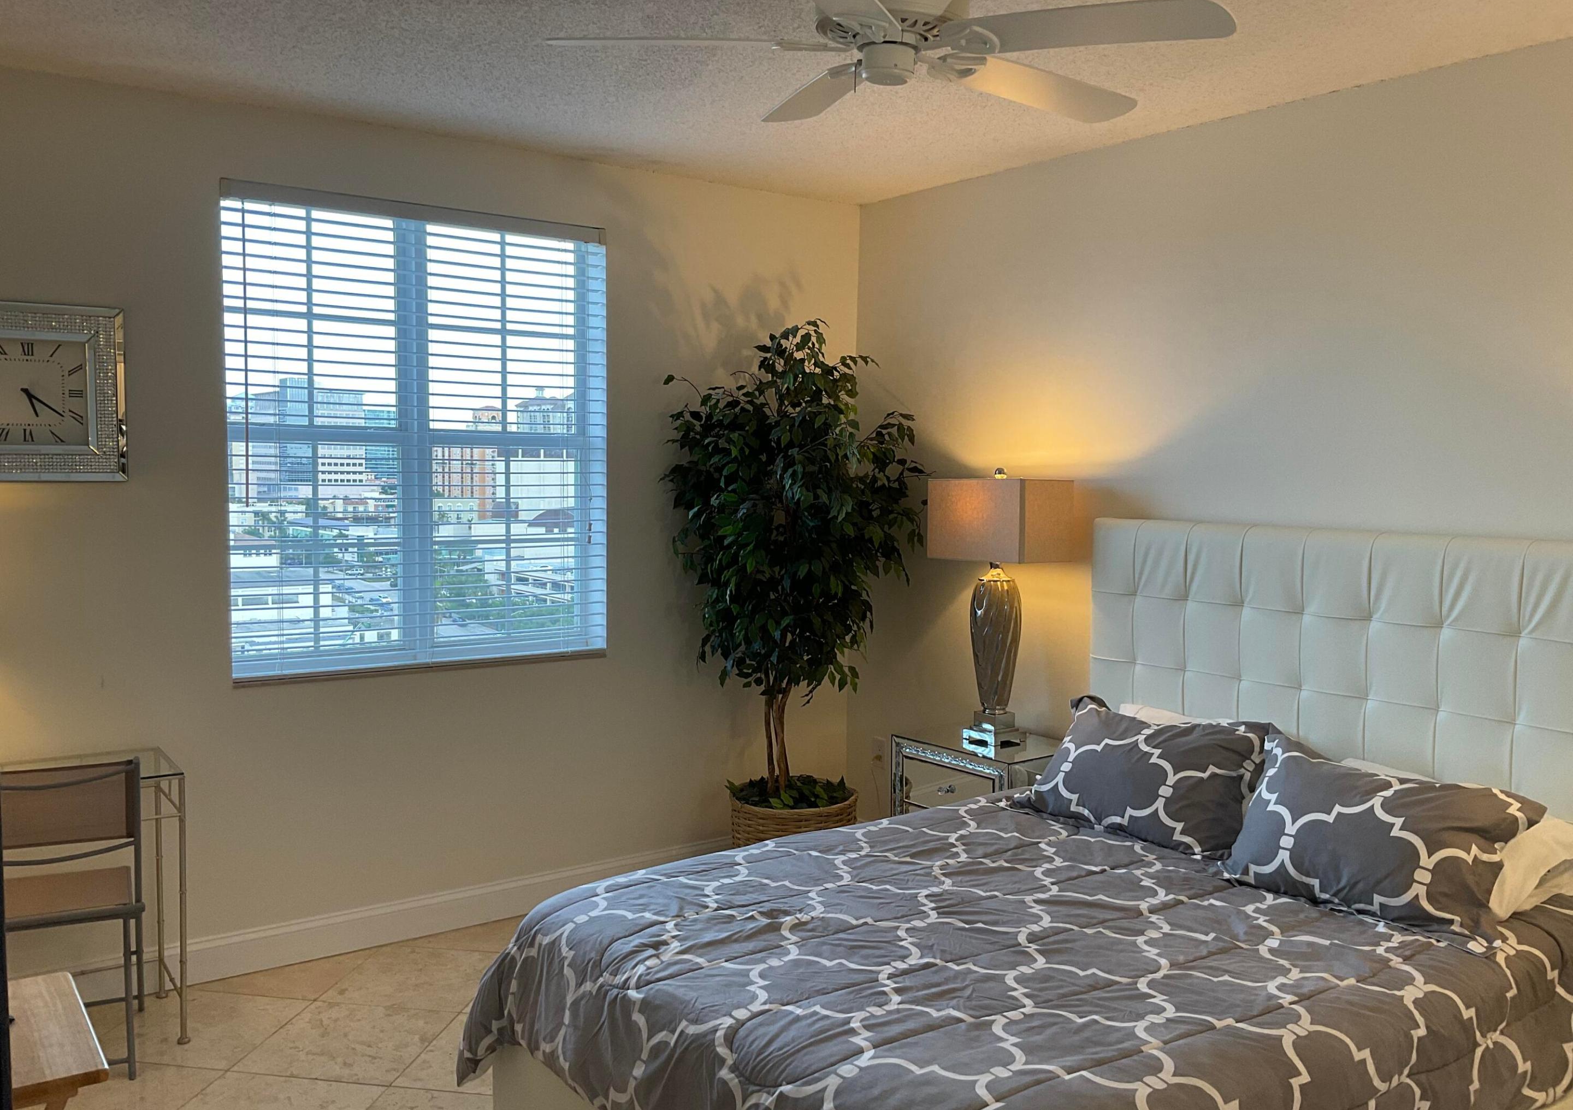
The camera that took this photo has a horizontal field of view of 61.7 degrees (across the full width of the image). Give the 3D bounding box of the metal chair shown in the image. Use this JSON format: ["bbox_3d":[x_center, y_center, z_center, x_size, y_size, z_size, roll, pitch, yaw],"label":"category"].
[{"bbox_3d":[-1.964,0.928,3.491,0.479,0.858,0.539,-1,4,-27],"label":"metal chair"}]

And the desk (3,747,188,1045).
[{"bbox_3d":[-2.134,0.976,3.502,0.918,0.759,0.429,-2,5,-36],"label":"desk"}]

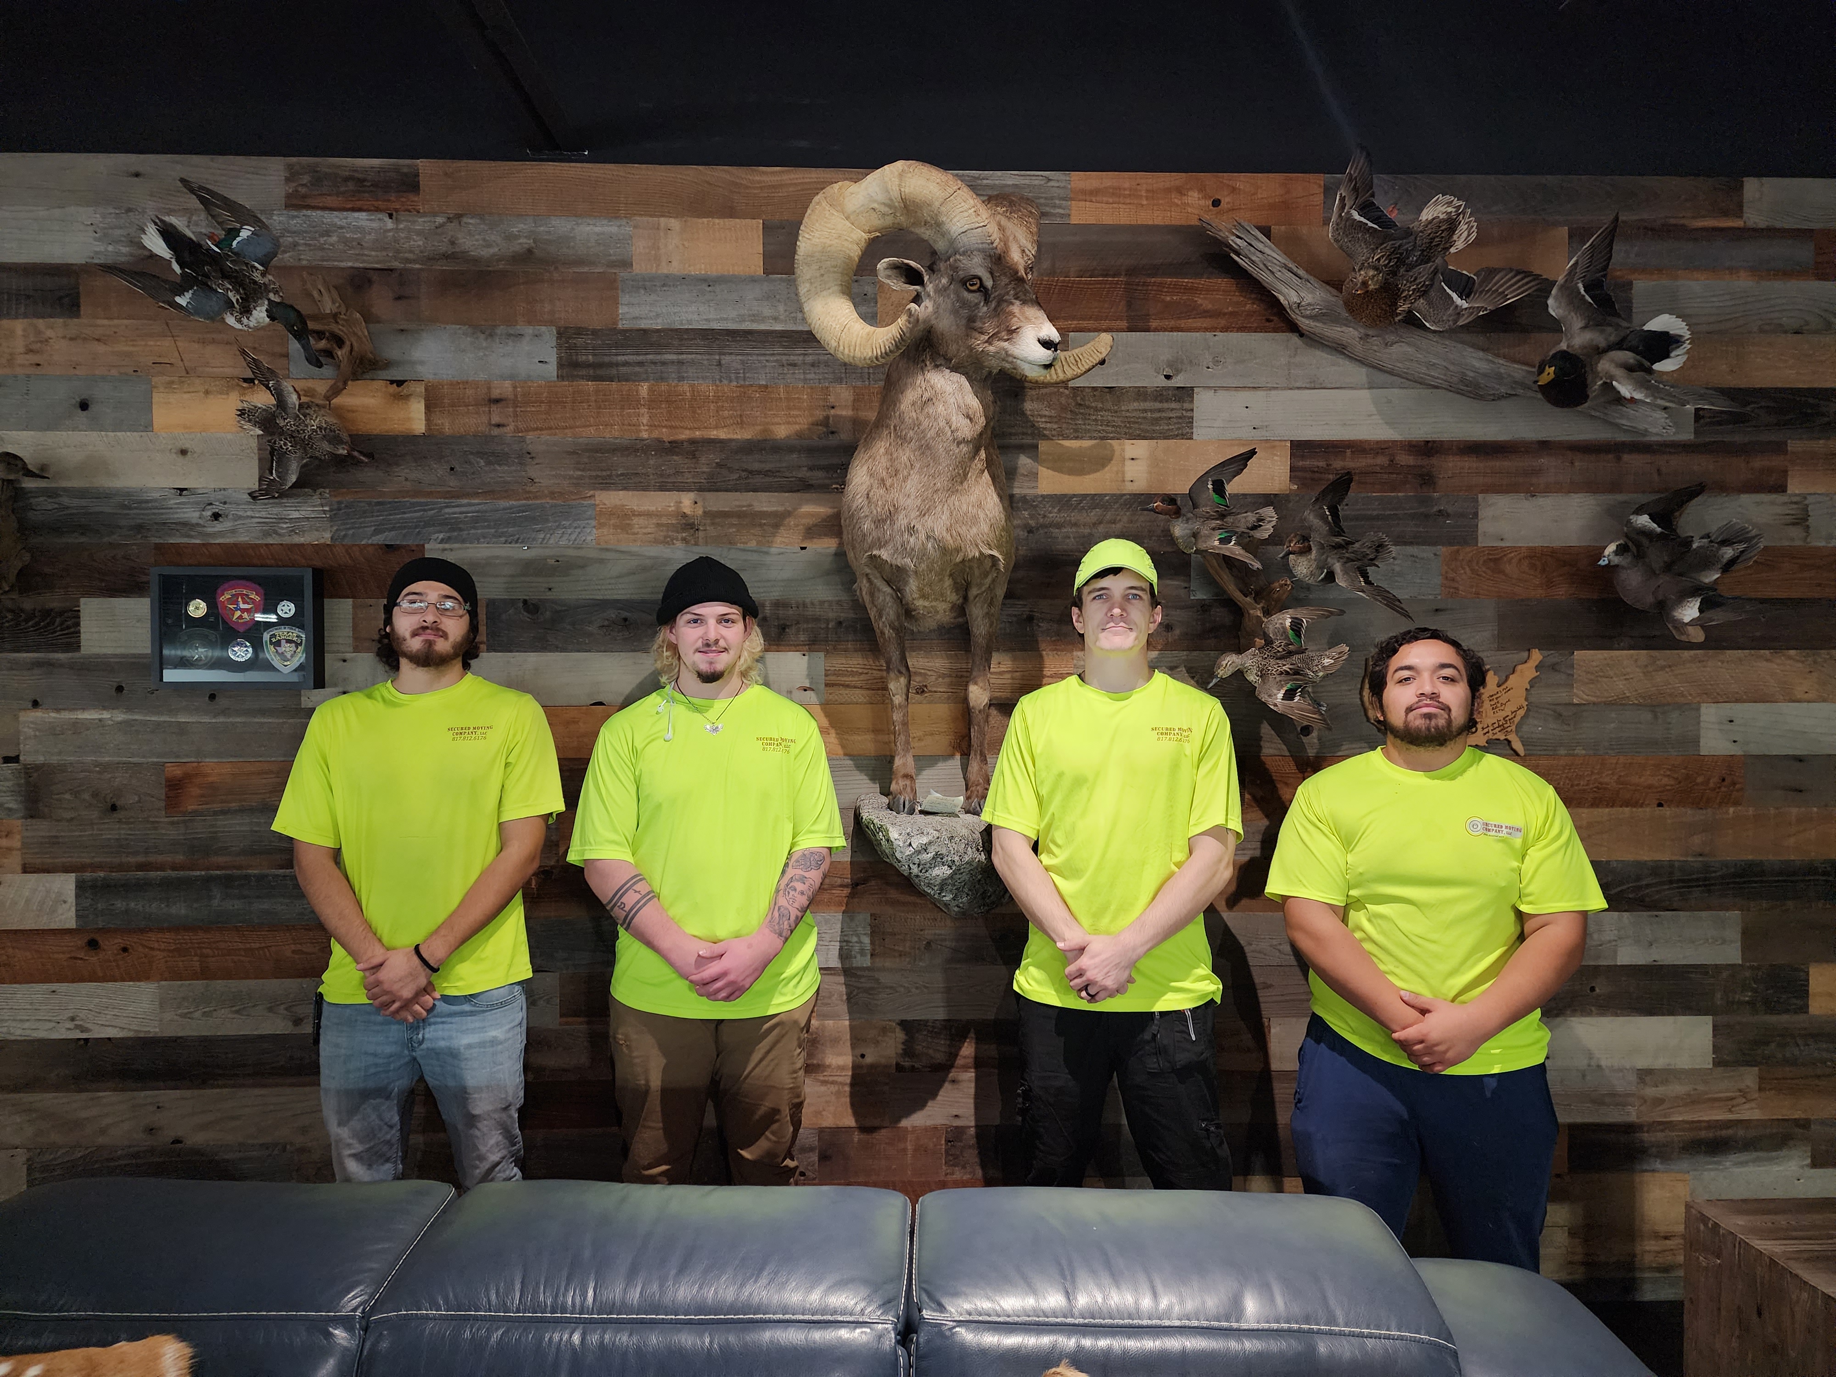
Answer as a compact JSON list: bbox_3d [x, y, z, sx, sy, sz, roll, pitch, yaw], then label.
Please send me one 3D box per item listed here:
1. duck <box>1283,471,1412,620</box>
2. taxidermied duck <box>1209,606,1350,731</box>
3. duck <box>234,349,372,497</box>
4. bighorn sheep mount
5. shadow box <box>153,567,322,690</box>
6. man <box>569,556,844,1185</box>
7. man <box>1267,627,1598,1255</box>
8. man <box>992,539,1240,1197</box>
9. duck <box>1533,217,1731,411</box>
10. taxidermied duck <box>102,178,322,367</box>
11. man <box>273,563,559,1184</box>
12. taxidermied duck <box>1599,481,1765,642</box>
[{"bbox_3d":[0.986,-0.327,2.820,0.330,0.390,0.220,-11,-23,-37],"label":"duck"},{"bbox_3d":[0.840,-0.017,2.806,0.386,0.271,0.160,-13,-12,-15],"label":"taxidermied duck"},{"bbox_3d":[-1.396,-0.598,2.770,0.400,0.370,0.240,20,20,34],"label":"duck"},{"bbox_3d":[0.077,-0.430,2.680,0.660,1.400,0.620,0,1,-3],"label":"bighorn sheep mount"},{"bbox_3d":[-1.575,-0.139,2.831,0.368,0.278,0.060,0,1,-2],"label":"shadow box"},{"bbox_3d":[-0.427,0.630,2.497,0.550,1.800,0.350,0,1,-2],"label":"man"},{"bbox_3d":[0.943,0.714,2.259,0.605,1.652,0.420,0,1,12],"label":"man"},{"bbox_3d":[0.392,0.621,2.488,0.520,1.850,0.350,0,1,0],"label":"man"},{"bbox_3d":[1.584,-0.803,2.783,0.510,0.524,0.250,-17,-26,-25],"label":"duck"},{"bbox_3d":[-1.508,-0.902,2.708,0.523,0.265,0.200,31,-9,6],"label":"taxidermied duck"},{"bbox_3d":[-1.007,0.630,2.497,0.570,1.800,0.350,0,1,-5],"label":"man"},{"bbox_3d":[1.770,-0.289,2.842,0.489,0.344,0.180,-9,-15,-19],"label":"taxidermied duck"}]

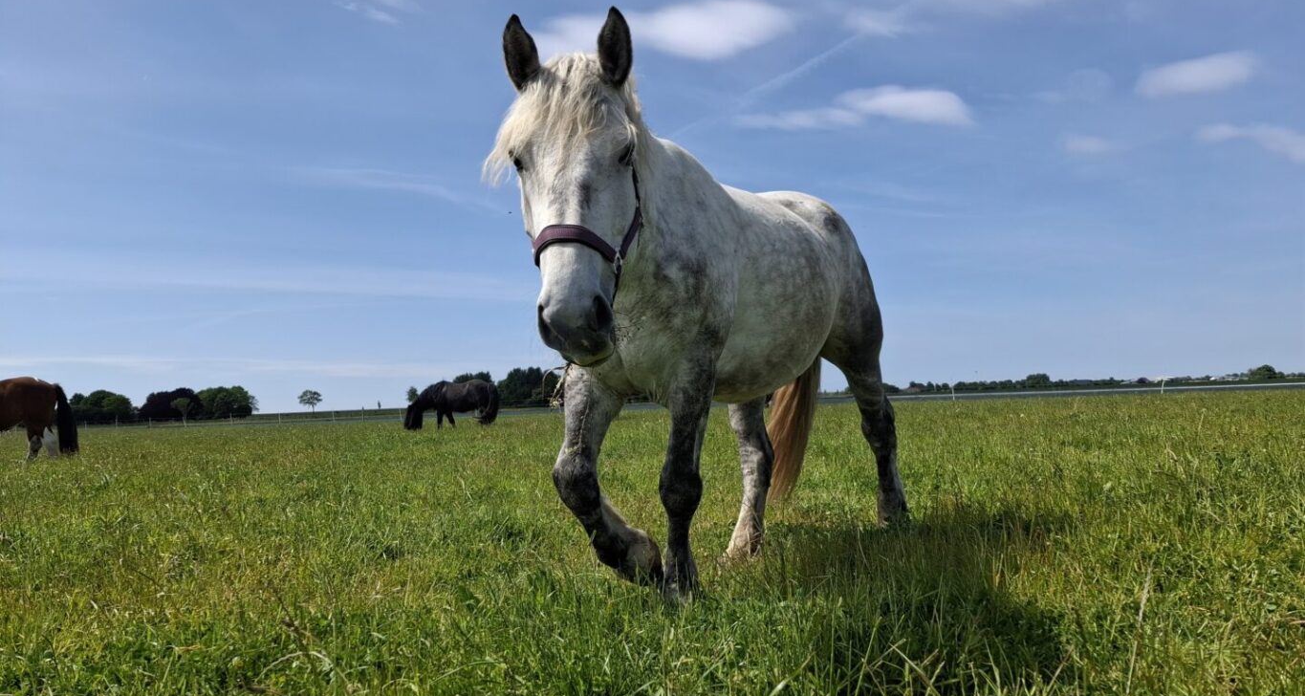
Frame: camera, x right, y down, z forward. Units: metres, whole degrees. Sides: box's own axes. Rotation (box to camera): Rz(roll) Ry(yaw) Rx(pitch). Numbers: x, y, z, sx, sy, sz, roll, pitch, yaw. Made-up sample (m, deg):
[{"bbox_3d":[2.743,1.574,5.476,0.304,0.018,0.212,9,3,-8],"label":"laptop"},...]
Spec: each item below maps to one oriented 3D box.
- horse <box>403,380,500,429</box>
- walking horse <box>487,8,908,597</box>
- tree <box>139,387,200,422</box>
[{"bbox_3d":[-5.493,1.594,23.959,2.550,1.450,0.650,-1,-4,-17],"label":"horse"},{"bbox_3d":[0.232,0.043,3.243,0.700,1.650,2.500,-4,-4,27],"label":"walking horse"},{"bbox_3d":[-105.639,12.479,189.811,11.500,7.600,10.500,0,-4,-29],"label":"tree"}]

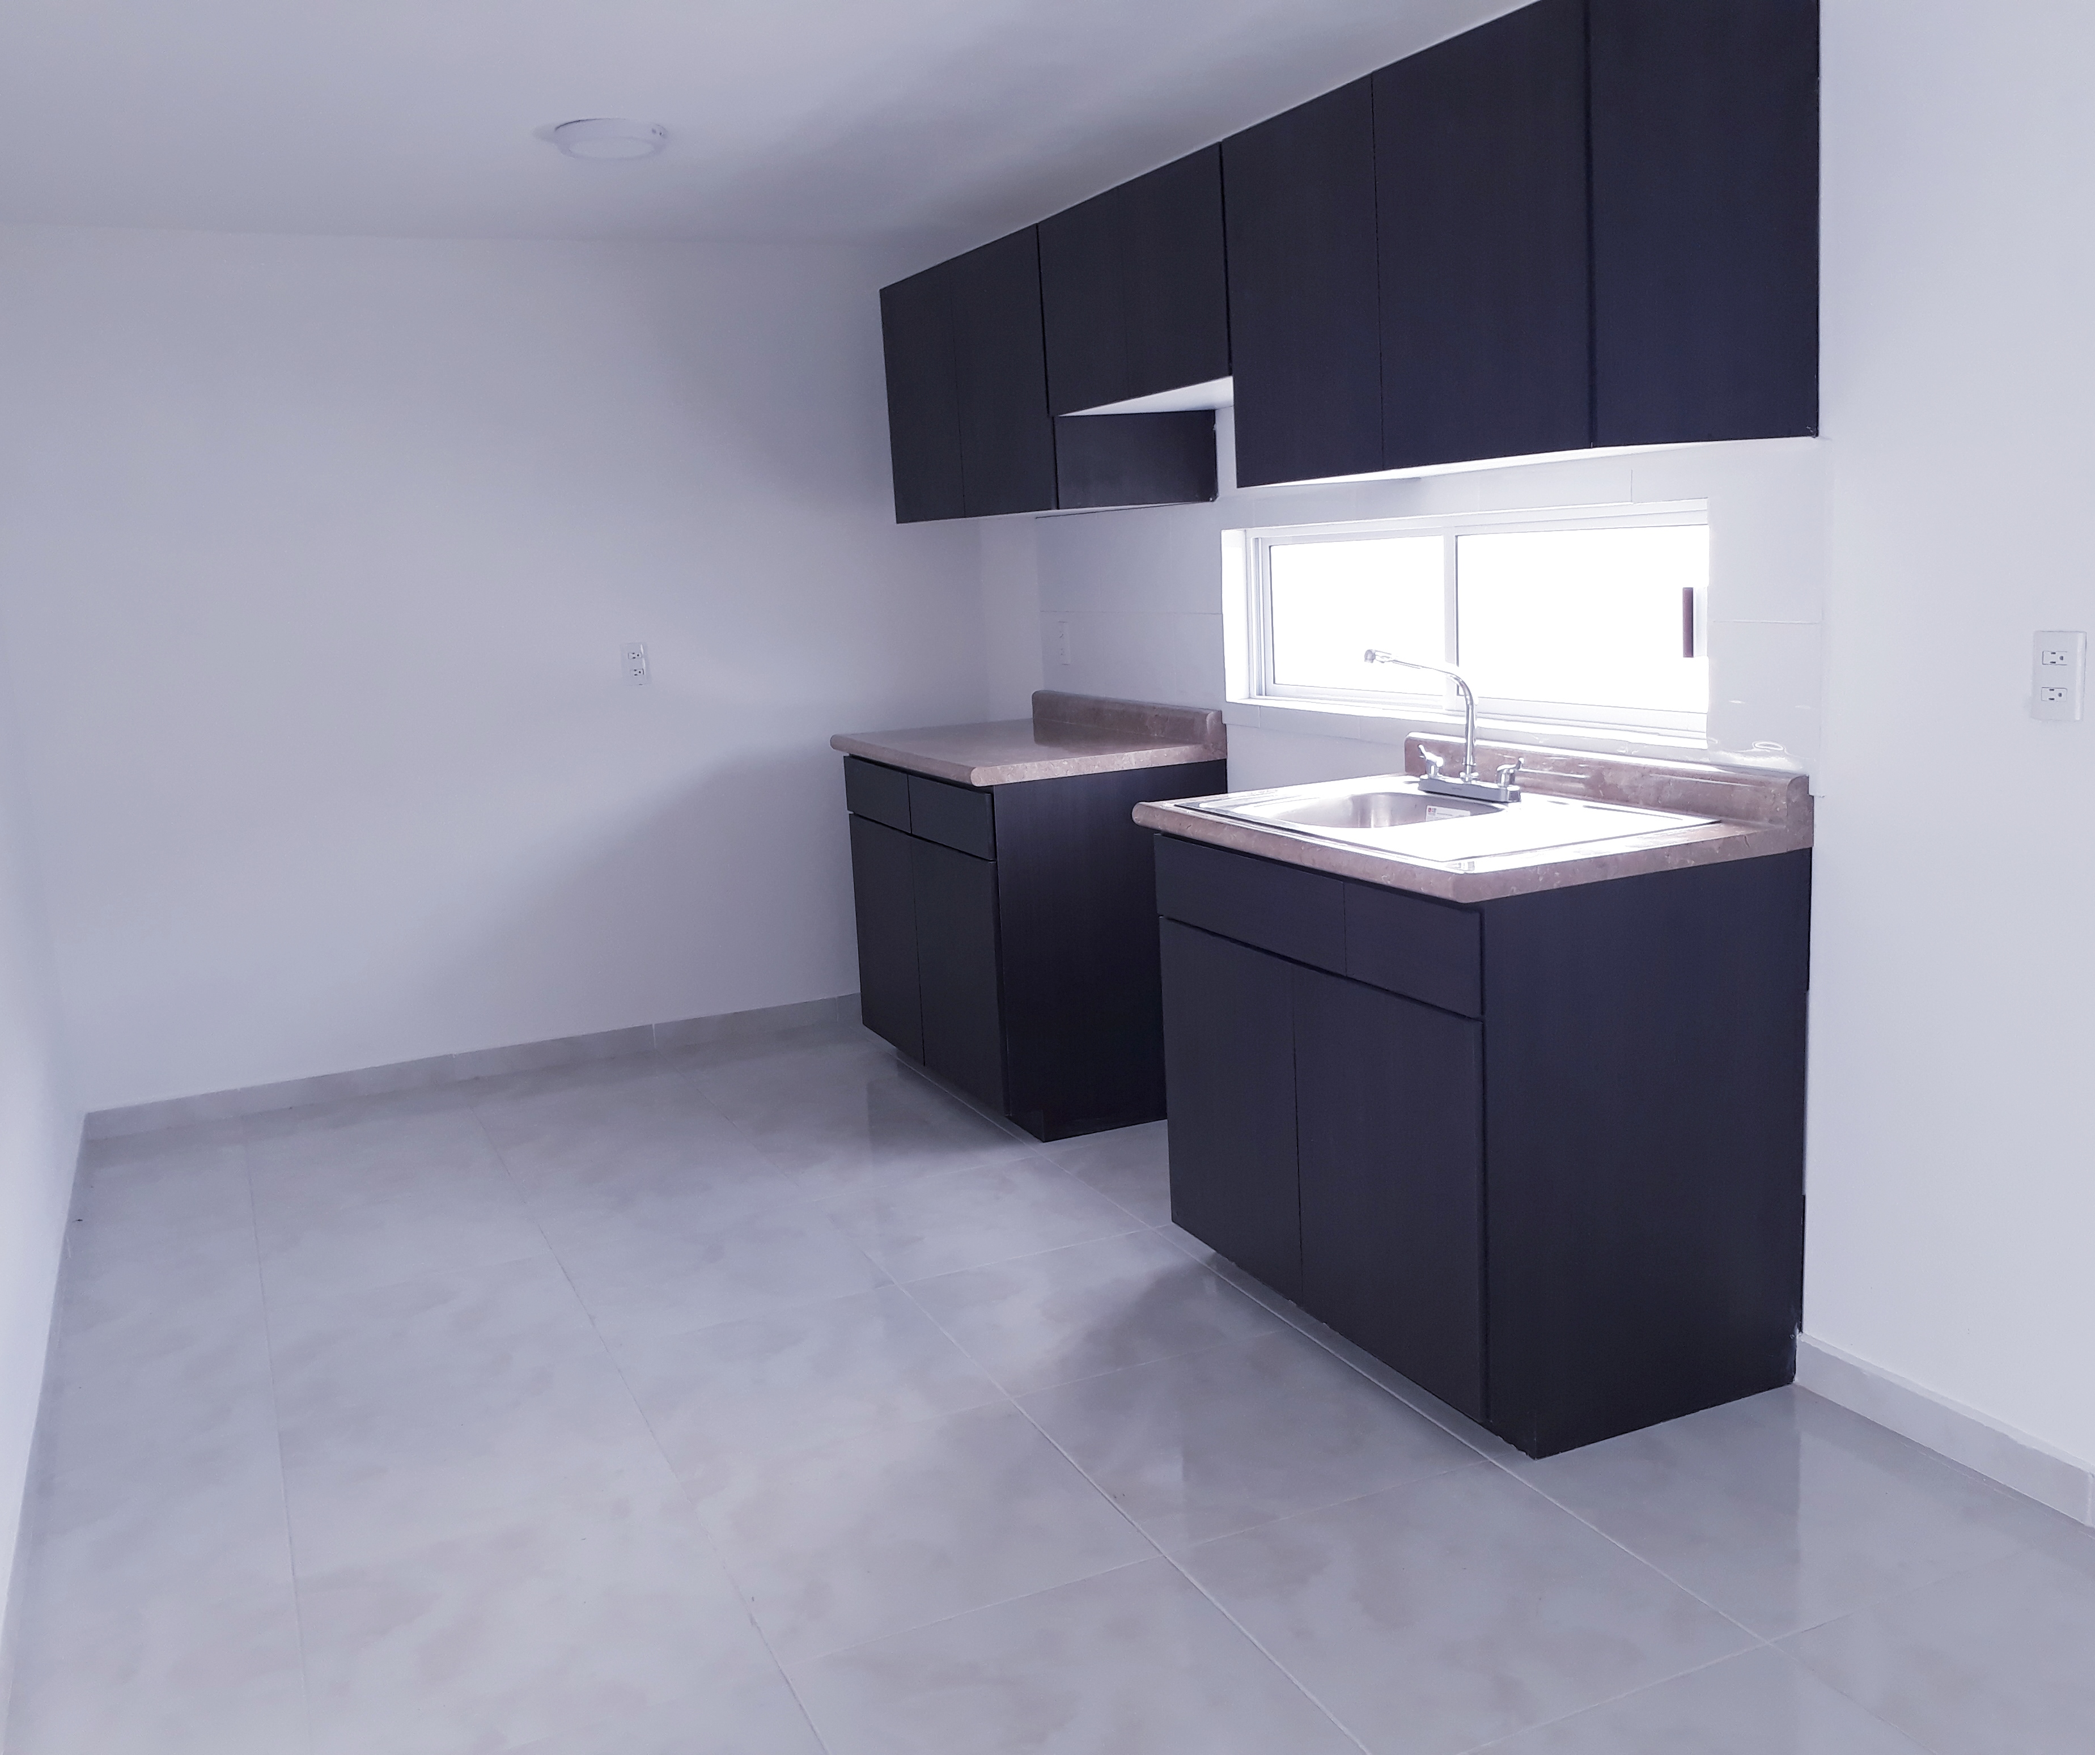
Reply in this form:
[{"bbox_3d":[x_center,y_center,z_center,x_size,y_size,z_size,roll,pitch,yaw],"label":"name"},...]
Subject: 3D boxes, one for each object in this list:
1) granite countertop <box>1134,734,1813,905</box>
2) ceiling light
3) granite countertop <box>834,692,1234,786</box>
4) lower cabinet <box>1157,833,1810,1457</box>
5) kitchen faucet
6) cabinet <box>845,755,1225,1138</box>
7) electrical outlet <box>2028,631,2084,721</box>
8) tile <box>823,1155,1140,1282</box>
[{"bbox_3d":[0.667,-0.132,3.117,0.674,0.114,0.977,-8,12,-24],"label":"granite countertop"},{"bbox_3d":[-0.862,-1.466,3.637,0.230,0.040,0.230,-8,12,-24],"label":"ceiling light"},{"bbox_3d":[-0.088,-0.377,4.729,0.663,0.114,1.030,-8,12,-24],"label":"granite countertop"},{"bbox_3d":[0.713,0.358,3.218,0.626,0.890,0.973,-8,12,-24],"label":"lower cabinet"},{"bbox_3d":[0.675,-0.272,3.231,0.250,0.273,0.295,-8,12,-24],"label":"kitchen faucet"},{"bbox_3d":[-0.048,0.104,4.833,0.621,0.872,1.034,-8,12,-24],"label":"cabinet"},{"bbox_3d":[1.334,-0.265,2.406,0.011,0.114,0.075,-8,12,-24],"label":"electrical outlet"},{"bbox_3d":[-0.153,0.726,3.931,0.561,0.010,0.547,-8,12,-24],"label":"tile"}]

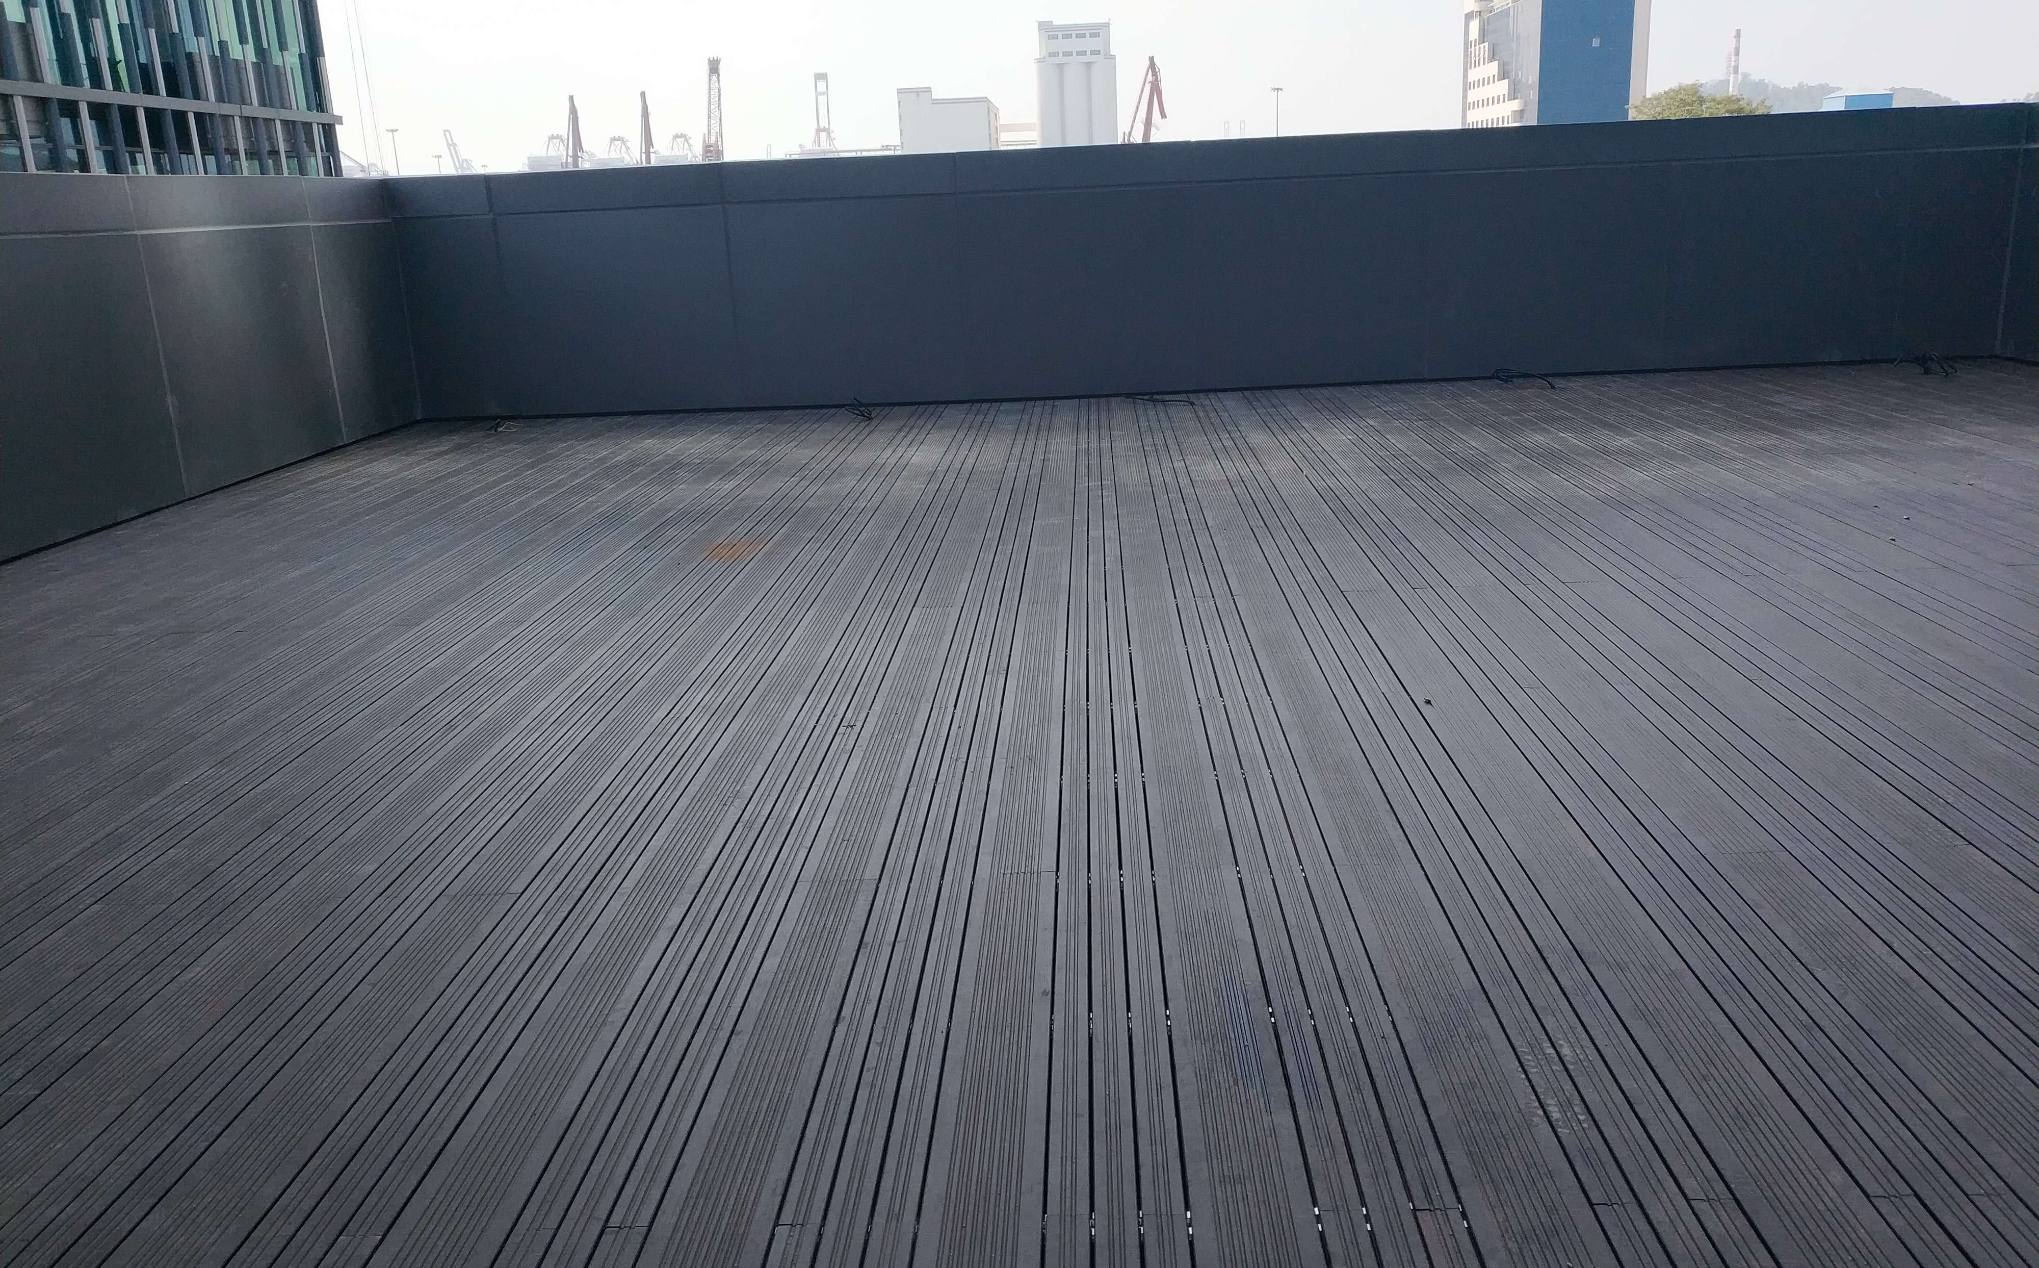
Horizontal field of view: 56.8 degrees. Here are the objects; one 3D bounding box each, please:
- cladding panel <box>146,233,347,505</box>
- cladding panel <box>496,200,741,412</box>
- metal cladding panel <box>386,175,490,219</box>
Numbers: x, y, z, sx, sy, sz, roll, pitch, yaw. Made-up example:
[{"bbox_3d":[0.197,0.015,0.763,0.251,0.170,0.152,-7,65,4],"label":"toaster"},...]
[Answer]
[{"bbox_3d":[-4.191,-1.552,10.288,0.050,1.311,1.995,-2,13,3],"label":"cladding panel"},{"bbox_3d":[-2.432,-1.964,11.512,1.398,1.193,0.040,-2,13,2],"label":"cladding panel"},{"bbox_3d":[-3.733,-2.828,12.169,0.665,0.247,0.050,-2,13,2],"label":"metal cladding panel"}]

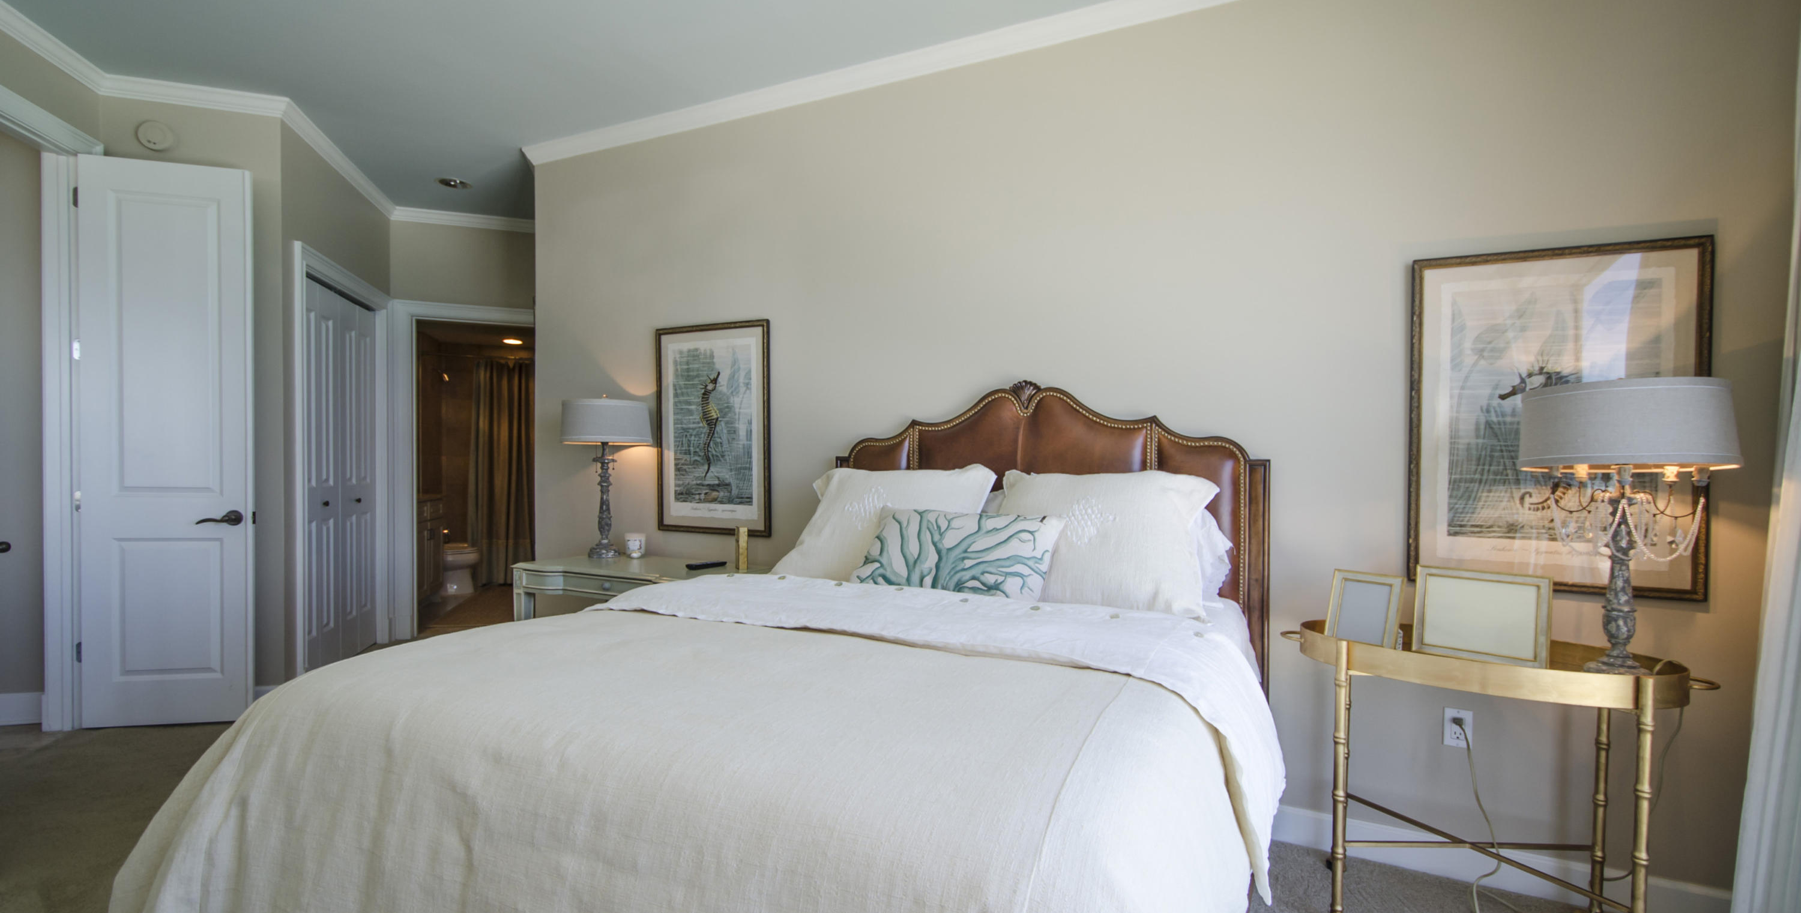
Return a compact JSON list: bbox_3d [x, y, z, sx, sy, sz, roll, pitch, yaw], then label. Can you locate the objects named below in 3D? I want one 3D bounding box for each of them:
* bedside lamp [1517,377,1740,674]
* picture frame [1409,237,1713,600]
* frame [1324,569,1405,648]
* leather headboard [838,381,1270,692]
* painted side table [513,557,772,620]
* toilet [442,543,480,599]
[{"bbox_3d":[1.754,0.179,1.822,0.390,0.710,0.390,1,1,26],"label":"bedside lamp"},{"bbox_3d":[1.795,-0.102,2.068,0.645,0.940,0.030,1,1,26],"label":"picture frame"},{"bbox_3d":[1.250,0.428,2.016,0.035,0.220,0.165,23,-13,-35],"label":"frame"},{"bbox_3d":[0.453,0.478,2.690,1.560,1.480,0.090,1,1,26],"label":"leather headboard"},{"bbox_3d":[-1.082,0.843,3.239,1.080,0.720,0.490,1,1,26],"label":"painted side table"},{"bbox_3d":[-3.898,0.773,6.268,0.700,0.740,0.380,0,1,-19],"label":"toilet"}]

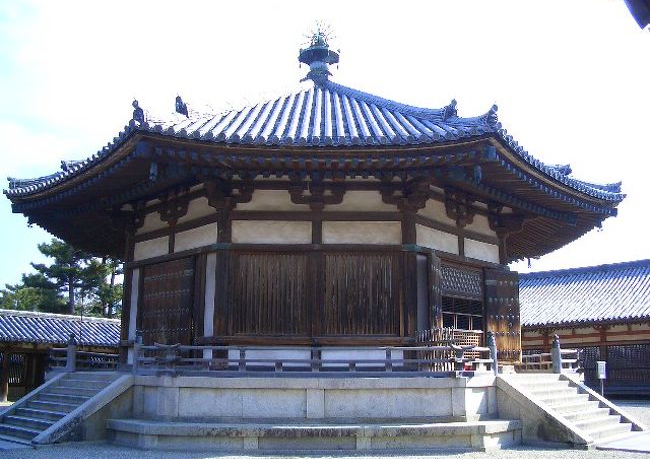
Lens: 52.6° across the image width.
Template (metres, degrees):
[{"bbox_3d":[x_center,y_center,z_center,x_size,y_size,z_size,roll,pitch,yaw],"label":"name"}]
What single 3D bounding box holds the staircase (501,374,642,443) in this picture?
[{"bbox_3d":[5.908,4.217,15.556,2.106,1.400,3.400,-11,-16,43],"label":"staircase"}]

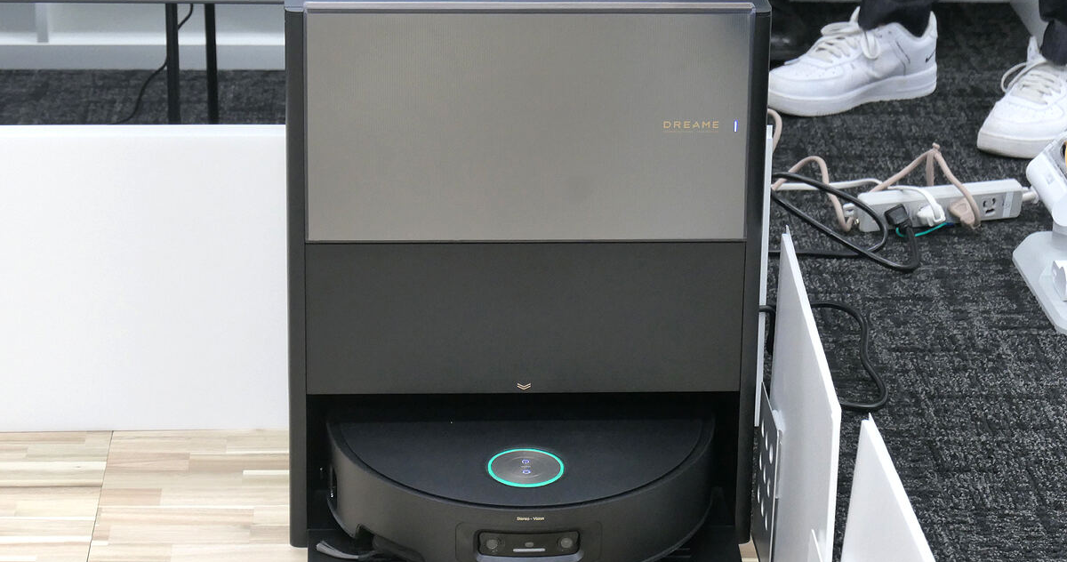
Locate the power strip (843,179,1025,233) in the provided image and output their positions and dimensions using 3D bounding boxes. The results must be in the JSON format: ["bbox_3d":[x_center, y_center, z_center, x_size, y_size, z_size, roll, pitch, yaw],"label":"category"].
[{"bbox_3d":[0.491,-0.094,3.461,0.236,0.036,0.043,-5,22,-16],"label":"power strip"}]

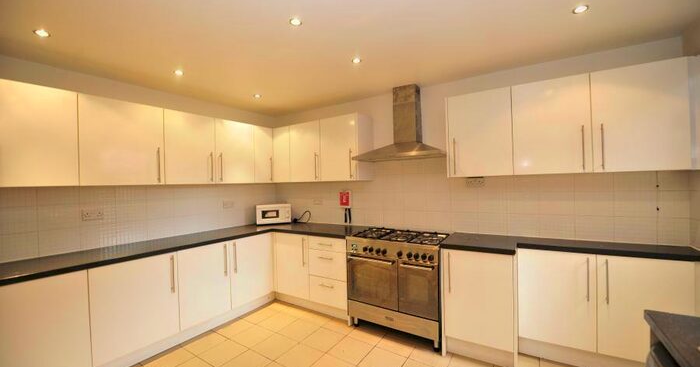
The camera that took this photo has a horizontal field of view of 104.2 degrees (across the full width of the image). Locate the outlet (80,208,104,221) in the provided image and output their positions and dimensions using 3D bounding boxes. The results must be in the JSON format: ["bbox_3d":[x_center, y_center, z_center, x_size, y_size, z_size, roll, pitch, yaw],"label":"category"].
[{"bbox_3d":[-2.200,0.266,2.333,0.012,0.090,0.148,-1,-1,33],"label":"outlet"}]

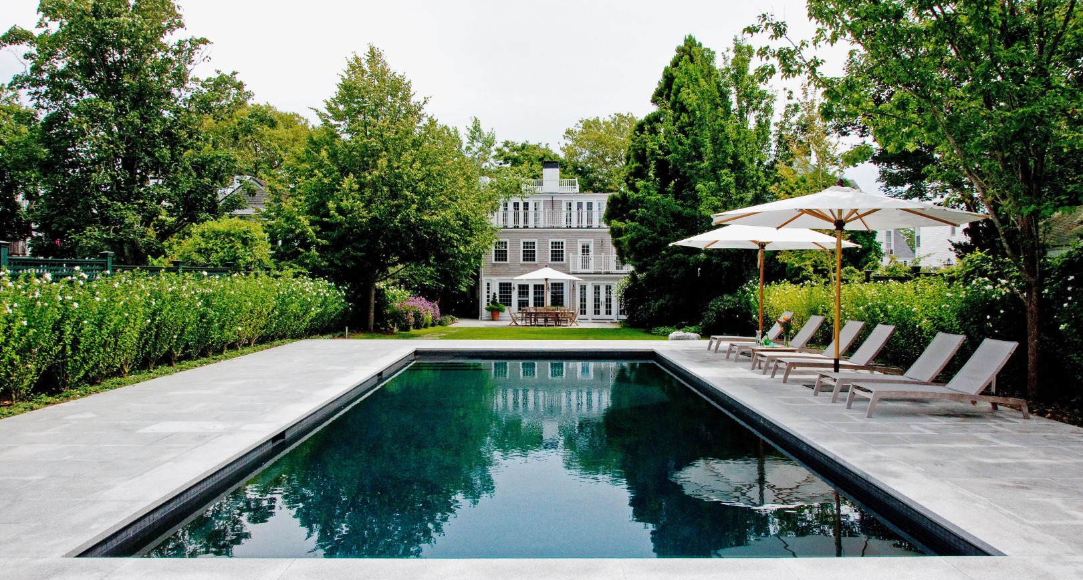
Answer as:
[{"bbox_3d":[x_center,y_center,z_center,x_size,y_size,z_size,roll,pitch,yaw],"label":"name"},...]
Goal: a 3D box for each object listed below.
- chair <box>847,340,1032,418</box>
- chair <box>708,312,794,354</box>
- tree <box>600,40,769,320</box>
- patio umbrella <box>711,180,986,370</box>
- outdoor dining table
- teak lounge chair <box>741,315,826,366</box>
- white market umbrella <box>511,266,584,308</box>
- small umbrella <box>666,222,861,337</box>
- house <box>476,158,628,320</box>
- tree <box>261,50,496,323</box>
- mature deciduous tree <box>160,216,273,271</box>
[{"bbox_3d":[4.847,1.069,8.915,1.920,0.908,0.680,0,1,0],"label":"chair"},{"bbox_3d":[4.822,0.953,16.451,1.920,0.910,0.670,0,1,0],"label":"chair"},{"bbox_3d":[6.913,-4.991,33.625,7.600,13.529,7.200,0,1,0],"label":"tree"},{"bbox_3d":[4.499,-0.094,10.956,3.900,3.171,3.900,0,1,0],"label":"patio umbrella"},{"bbox_3d":[0.273,1.502,38.872,3.100,0.750,1.100,0,1,0],"label":"outdoor dining table"},{"bbox_3d":[4.789,0.980,14.675,1.920,0.910,0.670,0,1,0],"label":"teak lounge chair"},{"bbox_3d":[0.365,0.283,38.853,3.800,3.187,3.800,0,1,0],"label":"white market umbrella"},{"bbox_3d":[4.839,-0.111,15.886,3.900,3.054,3.900,0,1,0],"label":"small umbrella"},{"bbox_3d":[0.888,-3.391,46.753,9.300,10.292,11.000,0,1,0],"label":"house"},{"bbox_3d":[-5.959,-3.749,26.838,8.500,10.591,8.200,0,1,0],"label":"tree"},{"bbox_3d":[-10.075,-0.427,22.406,3.600,3.818,3.400,0,1,0],"label":"mature deciduous tree"}]

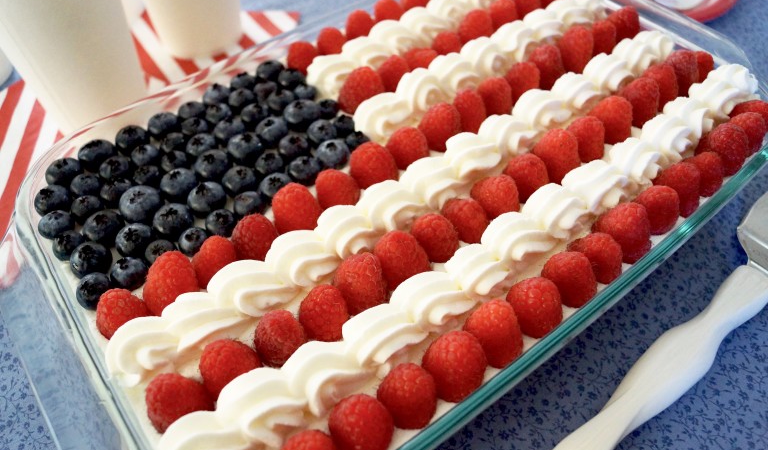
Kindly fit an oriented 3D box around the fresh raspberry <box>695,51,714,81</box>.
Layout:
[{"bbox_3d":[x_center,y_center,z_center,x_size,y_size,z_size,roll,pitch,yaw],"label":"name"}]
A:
[{"bbox_3d":[0.169,-0.085,0.309,0.018,0.019,0.018,-32,59,-20],"label":"fresh raspberry"}]

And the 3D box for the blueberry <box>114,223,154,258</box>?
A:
[{"bbox_3d":[-0.110,0.006,0.253,0.015,0.013,0.015,-1,54,1],"label":"blueberry"}]

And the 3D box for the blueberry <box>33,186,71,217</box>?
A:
[{"bbox_3d":[-0.158,-0.011,0.275,0.016,0.014,0.016,-32,57,-18],"label":"blueberry"}]

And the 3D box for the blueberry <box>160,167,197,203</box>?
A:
[{"bbox_3d":[-0.098,-0.019,0.275,0.016,0.014,0.016,-3,53,4],"label":"blueberry"}]

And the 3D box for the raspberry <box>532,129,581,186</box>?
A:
[{"bbox_3d":[0.078,-0.032,0.264,0.022,0.025,0.022,-2,52,3],"label":"raspberry"}]

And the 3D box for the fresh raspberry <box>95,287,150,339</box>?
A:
[{"bbox_3d":[-0.102,0.035,0.227,0.020,0.021,0.020,-1,54,1],"label":"fresh raspberry"}]

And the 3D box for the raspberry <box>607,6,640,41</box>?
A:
[{"bbox_3d":[0.128,-0.108,0.310,0.018,0.019,0.018,-32,59,-19],"label":"raspberry"}]

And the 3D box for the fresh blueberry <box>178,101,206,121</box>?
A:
[{"bbox_3d":[-0.100,-0.059,0.301,0.013,0.010,0.013,-2,53,2],"label":"fresh blueberry"}]

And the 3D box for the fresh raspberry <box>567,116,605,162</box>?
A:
[{"bbox_3d":[0.098,-0.043,0.279,0.018,0.021,0.018,-2,53,3],"label":"fresh raspberry"}]

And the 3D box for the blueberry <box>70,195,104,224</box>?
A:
[{"bbox_3d":[-0.136,-0.007,0.264,0.013,0.011,0.013,-2,53,2],"label":"blueberry"}]

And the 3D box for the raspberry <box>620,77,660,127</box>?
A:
[{"bbox_3d":[0.120,-0.058,0.272,0.019,0.023,0.019,-1,54,2],"label":"raspberry"}]

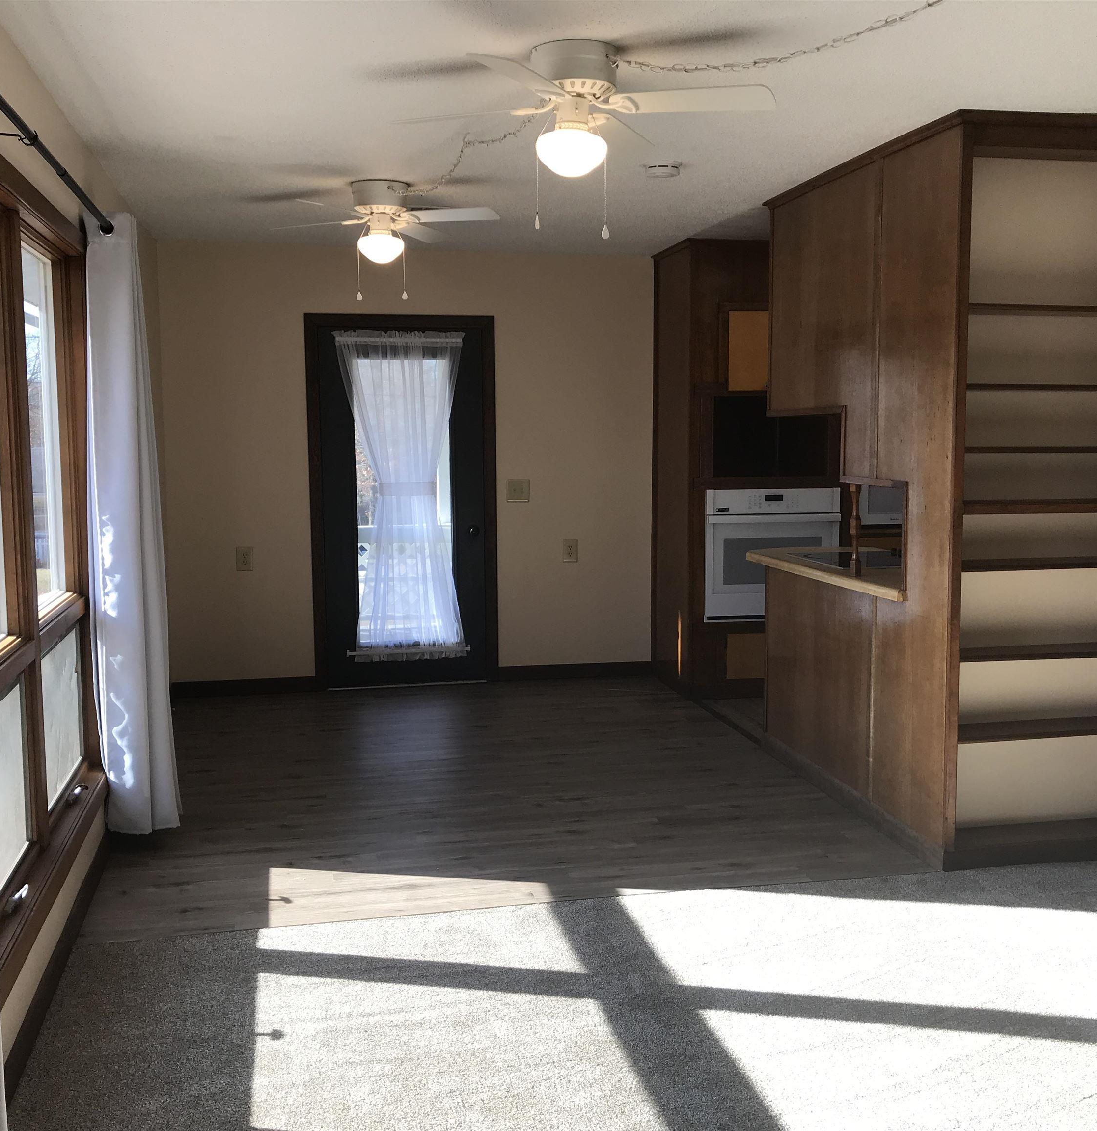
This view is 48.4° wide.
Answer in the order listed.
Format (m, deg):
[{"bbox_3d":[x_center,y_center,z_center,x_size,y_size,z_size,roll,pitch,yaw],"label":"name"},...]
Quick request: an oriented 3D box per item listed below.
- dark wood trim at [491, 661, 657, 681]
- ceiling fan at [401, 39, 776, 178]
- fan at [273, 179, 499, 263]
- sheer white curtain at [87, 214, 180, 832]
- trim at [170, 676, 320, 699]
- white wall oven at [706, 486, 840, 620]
[{"bbox_3d":[0.153,0.623,7.181,0.920,0.095,0.020,-2,6,-12],"label":"dark wood trim"},{"bbox_3d":[0.069,-1.188,3.211,0.980,0.320,0.980,-2,6,-12],"label":"ceiling fan"},{"bbox_3d":[-0.679,-1.378,4.941,0.980,0.320,0.980,-2,6,-12],"label":"fan"},{"bbox_3d":[-1.455,-0.125,4.259,0.210,2.130,0.340,-2,6,-12],"label":"sheer white curtain"},{"bbox_3d":[-1.694,0.680,6.782,0.800,0.095,0.020,-2,6,-12],"label":"trim"},{"bbox_3d":[1.154,-0.088,6.781,0.757,0.710,0.580,-2,6,-12],"label":"white wall oven"}]

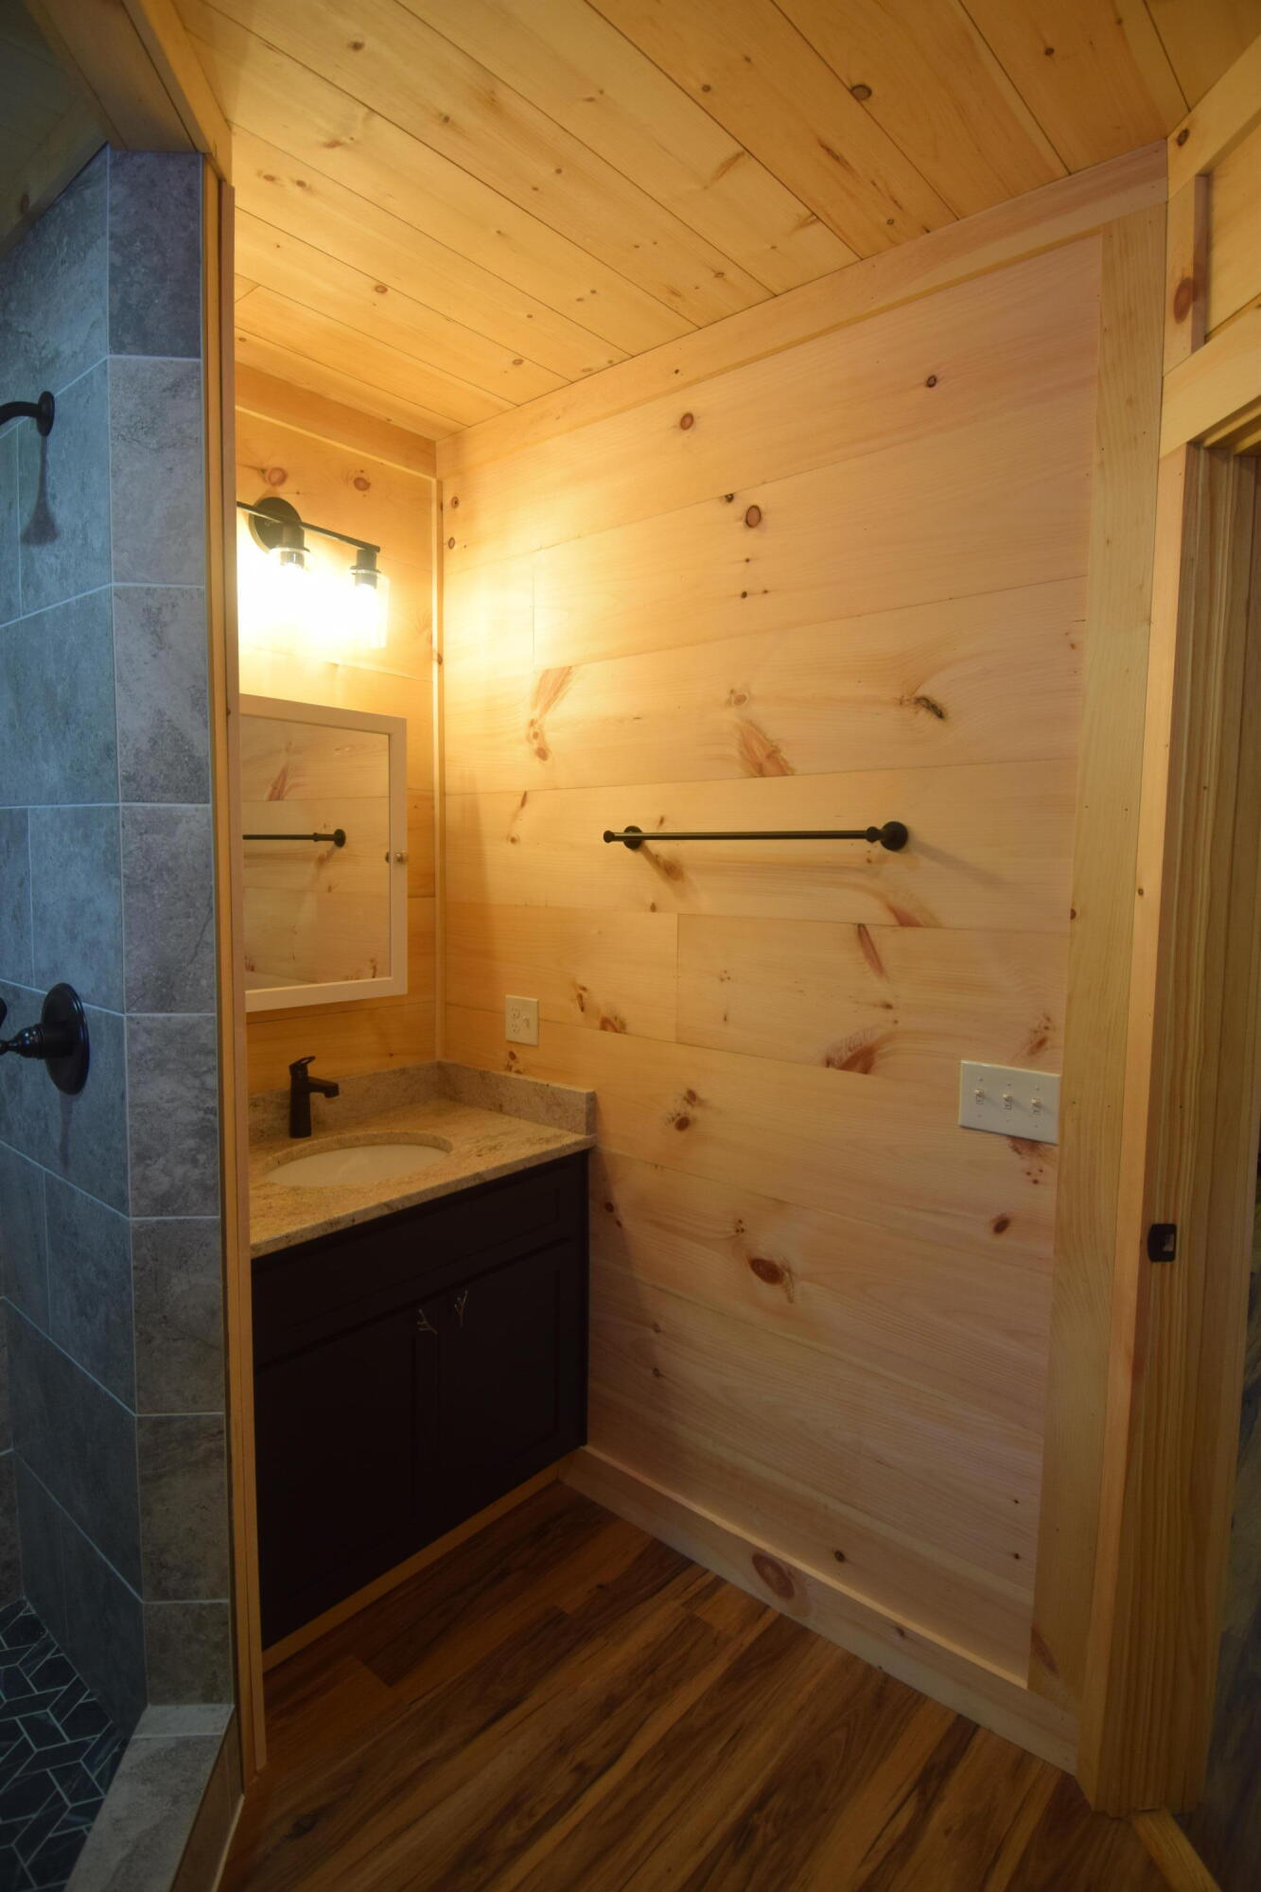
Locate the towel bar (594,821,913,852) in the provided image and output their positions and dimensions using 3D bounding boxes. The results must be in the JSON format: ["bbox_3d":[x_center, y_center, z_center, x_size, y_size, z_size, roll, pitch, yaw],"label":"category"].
[{"bbox_3d":[0.206,-0.212,1.832,0.658,0.054,0.093,5,6,40],"label":"towel bar"}]

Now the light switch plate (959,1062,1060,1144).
[{"bbox_3d":[0.624,0.259,1.563,0.162,0.114,0.016,5,6,40],"label":"light switch plate"}]

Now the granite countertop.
[{"bbox_3d":[-0.589,0.413,2.022,0.571,0.126,0.903,5,6,40],"label":"granite countertop"}]

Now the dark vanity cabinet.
[{"bbox_3d":[-0.600,0.847,2.064,0.555,0.746,0.903,5,6,40],"label":"dark vanity cabinet"}]

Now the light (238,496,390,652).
[{"bbox_3d":[-0.737,-0.835,2.054,0.142,0.290,0.472,5,6,40],"label":"light"}]

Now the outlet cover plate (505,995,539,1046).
[{"bbox_3d":[-0.264,0.183,2.316,0.117,0.114,0.011,5,6,40],"label":"outlet cover plate"}]

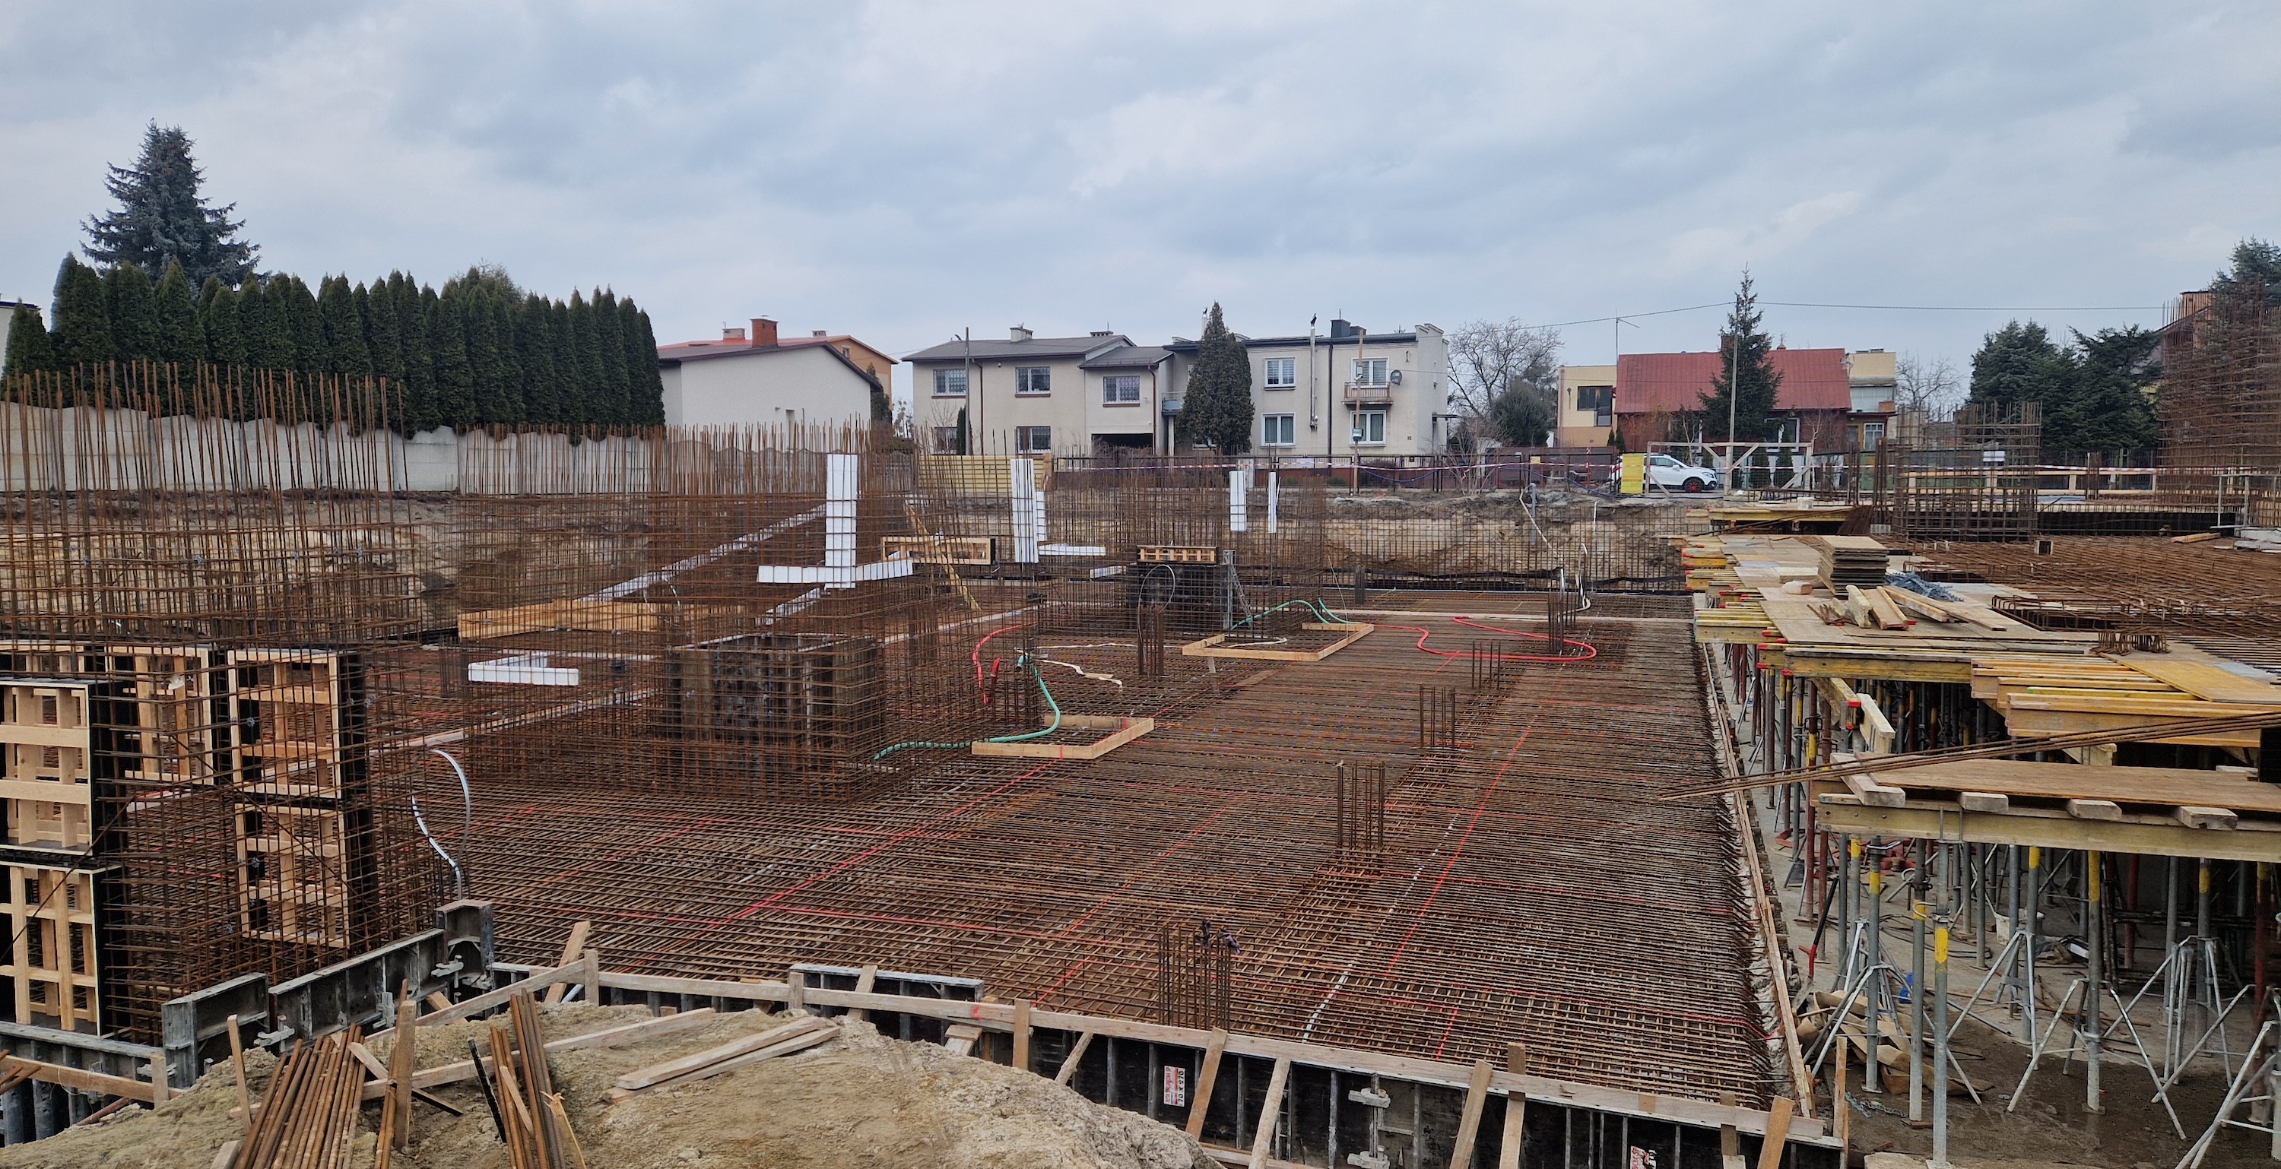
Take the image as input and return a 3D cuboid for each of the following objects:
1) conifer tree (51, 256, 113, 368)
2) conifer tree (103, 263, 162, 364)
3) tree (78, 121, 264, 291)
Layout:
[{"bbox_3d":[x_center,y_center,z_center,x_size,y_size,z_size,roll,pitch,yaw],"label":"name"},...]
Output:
[{"bbox_3d":[-22.781,-4.620,32.411,1.350,5.000,1.350,0,4,0],"label":"conifer tree"},{"bbox_3d":[-22.618,-4.564,33.986,1.200,5.300,1.200,2,5,25],"label":"conifer tree"},{"bbox_3d":[-26.544,-7.545,41.129,5.300,9.800,5.300,0,4,0],"label":"tree"}]

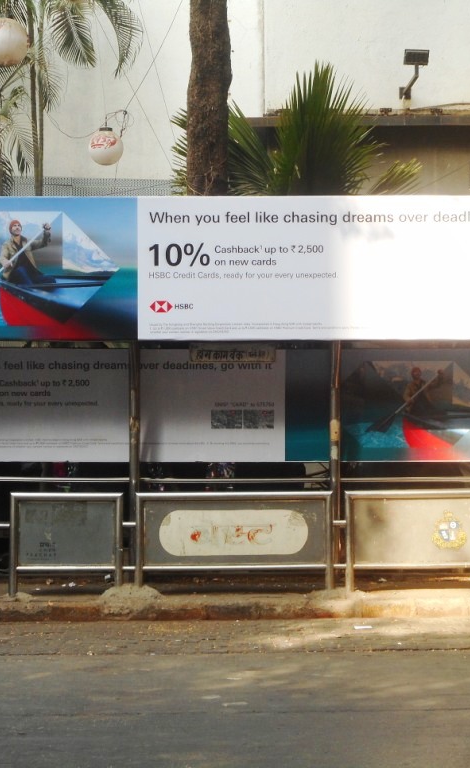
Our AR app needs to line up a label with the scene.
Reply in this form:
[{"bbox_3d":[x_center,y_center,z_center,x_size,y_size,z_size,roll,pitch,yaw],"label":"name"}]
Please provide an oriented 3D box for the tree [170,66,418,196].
[{"bbox_3d":[0.671,-0.804,16.101,2.650,5.300,2.400,0,-2,0],"label":"tree"}]

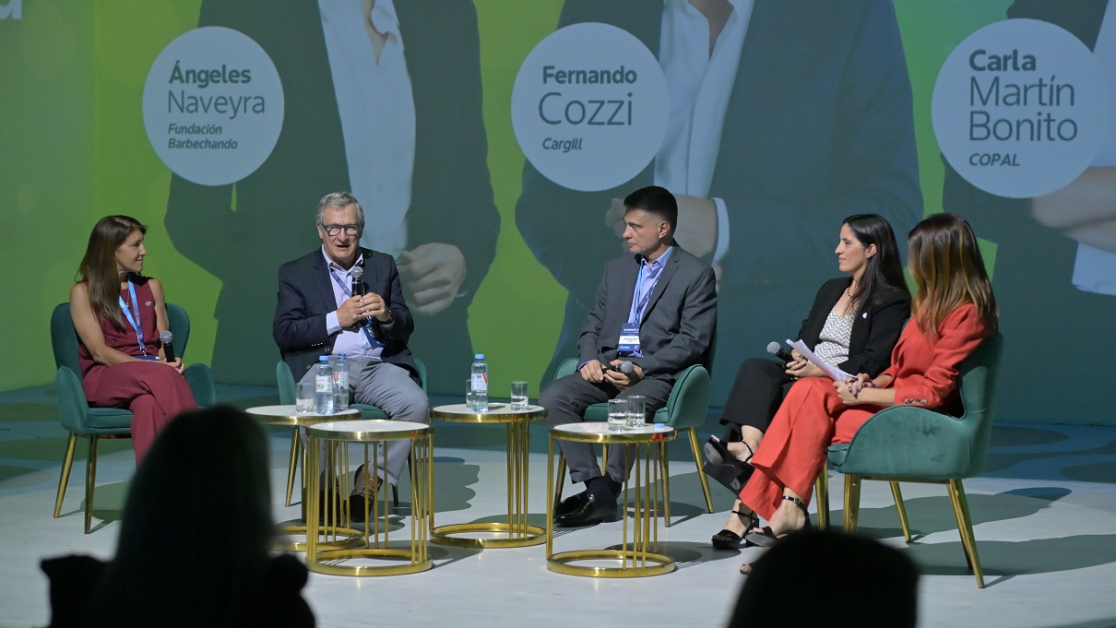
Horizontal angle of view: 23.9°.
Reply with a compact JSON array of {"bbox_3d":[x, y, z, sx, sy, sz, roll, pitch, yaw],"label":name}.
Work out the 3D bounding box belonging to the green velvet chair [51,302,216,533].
[{"bbox_3d":[-1.687,0.399,10.381,0.600,0.850,0.610,-1,3,-22],"label":"green velvet chair"}]

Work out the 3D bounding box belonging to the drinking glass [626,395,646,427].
[{"bbox_3d":[0.277,0.344,9.236,0.066,0.109,0.066,0,3,0],"label":"drinking glass"}]

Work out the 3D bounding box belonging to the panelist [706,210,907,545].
[{"bbox_3d":[0.884,0.245,9.871,0.790,1.240,0.530,-2,4,-41],"label":"panelist"}]

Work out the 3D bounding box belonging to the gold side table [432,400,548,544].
[{"bbox_3d":[-0.262,0.606,9.965,0.445,0.496,0.445,0,3,0],"label":"gold side table"}]

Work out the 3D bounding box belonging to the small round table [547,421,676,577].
[{"bbox_3d":[0.189,0.646,9.241,0.445,0.496,0.445,0,3,0],"label":"small round table"}]

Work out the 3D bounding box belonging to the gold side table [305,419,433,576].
[{"bbox_3d":[-0.660,0.642,9.248,0.445,0.496,0.445,0,3,0],"label":"gold side table"}]

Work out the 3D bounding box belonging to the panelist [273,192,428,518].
[{"bbox_3d":[-0.826,0.163,10.583,0.610,1.310,0.730,0,3,-12],"label":"panelist"}]

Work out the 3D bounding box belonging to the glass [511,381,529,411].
[{"bbox_3d":[-0.141,0.308,9.904,0.066,0.106,0.066,0,3,0],"label":"glass"}]

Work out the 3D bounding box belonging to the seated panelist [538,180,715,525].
[{"bbox_3d":[0.269,0.156,10.588,0.600,1.335,0.740,2,4,31],"label":"seated panelist"}]

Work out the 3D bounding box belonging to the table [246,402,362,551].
[{"bbox_3d":[-0.949,0.609,9.842,0.445,0.496,0.445,0,3,0],"label":"table"}]

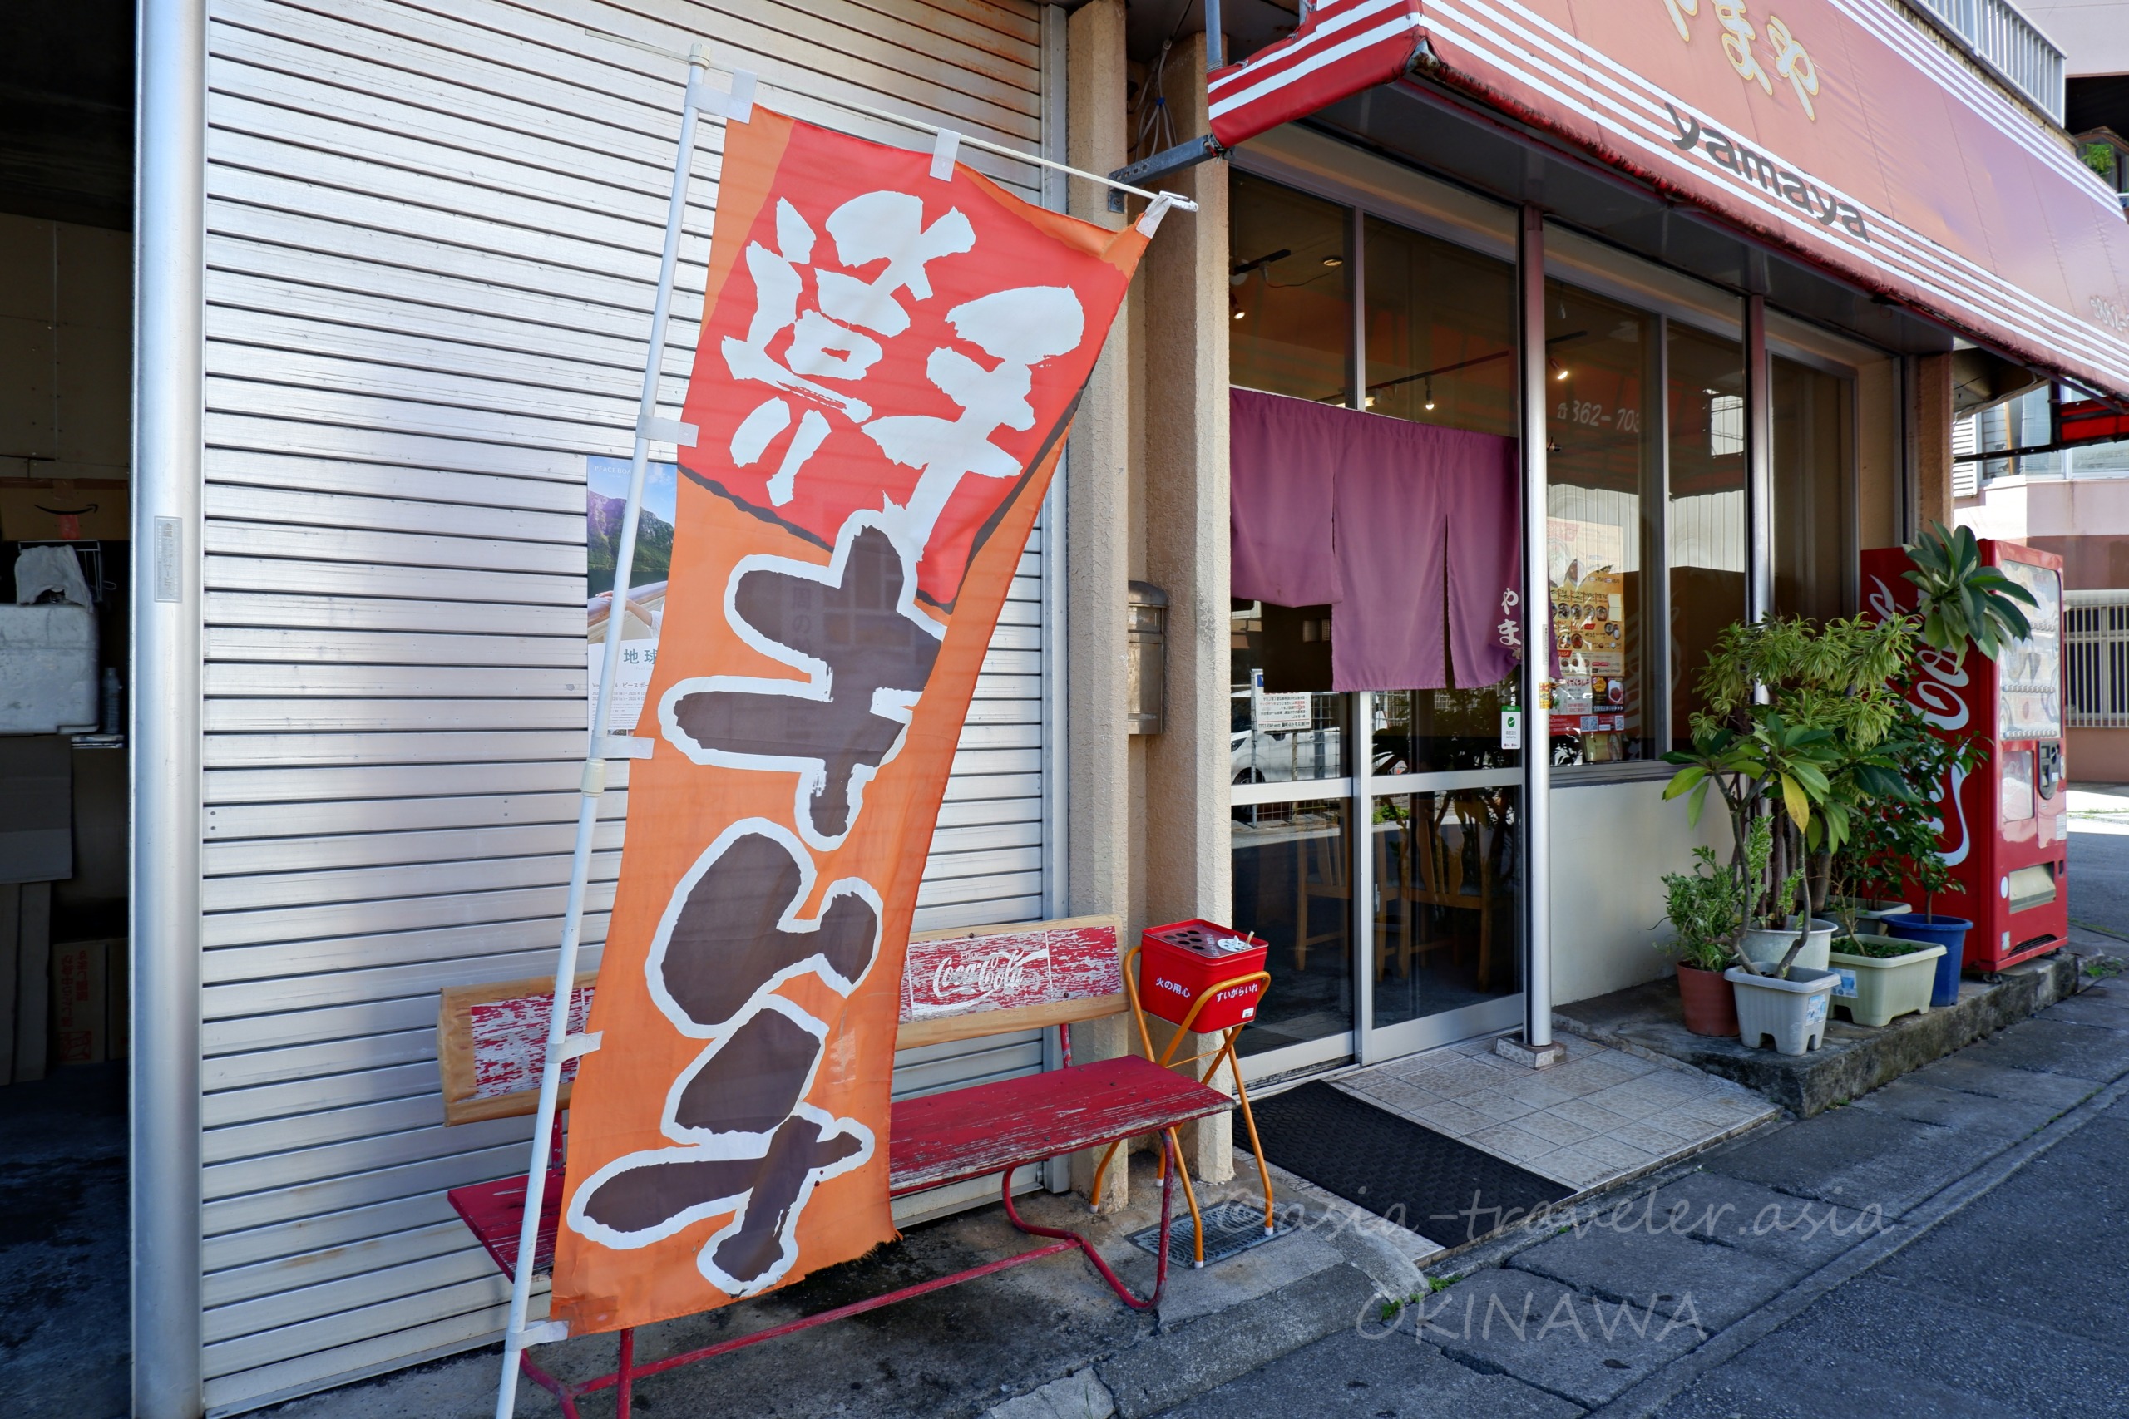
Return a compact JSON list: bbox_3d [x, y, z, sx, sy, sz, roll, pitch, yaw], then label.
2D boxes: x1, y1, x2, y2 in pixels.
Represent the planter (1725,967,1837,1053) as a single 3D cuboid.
[{"bbox_3d":[2.414,1.011,4.571,0.280,0.240,0.290,0,0,-38],"label":"planter"}]

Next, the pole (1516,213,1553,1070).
[{"bbox_3d":[1.651,-0.286,4.727,0.070,2.895,0.085,0,0,-38],"label":"pole"}]

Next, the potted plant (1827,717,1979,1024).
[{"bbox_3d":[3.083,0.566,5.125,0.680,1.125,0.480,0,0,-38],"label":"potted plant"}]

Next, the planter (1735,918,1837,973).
[{"bbox_3d":[2.601,0.953,4.866,0.320,0.355,0.320,0,0,-38],"label":"planter"}]

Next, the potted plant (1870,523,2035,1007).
[{"bbox_3d":[3.447,0.201,5.276,0.480,1.852,0.460,0,0,-38],"label":"potted plant"}]

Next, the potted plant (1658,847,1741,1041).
[{"bbox_3d":[2.275,0.805,4.794,0.280,0.655,0.280,0,0,-38],"label":"potted plant"}]

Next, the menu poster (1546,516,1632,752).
[{"bbox_3d":[2.058,-0.309,5.384,0.600,0.870,0.010,0,0,-38],"label":"menu poster"}]

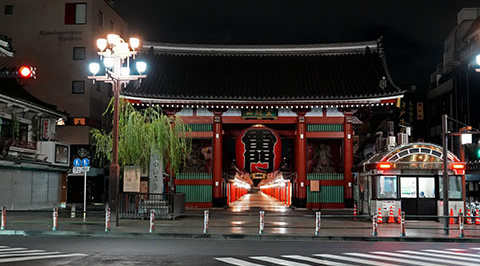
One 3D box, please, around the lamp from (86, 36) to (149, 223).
[{"bbox_3d":[-4.799,-0.158,22.724,2.400,7.490,2.400,-1,-6,6],"label":"lamp"}]

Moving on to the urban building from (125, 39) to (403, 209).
[{"bbox_3d":[1.462,-0.840,40.777,17.400,11.870,10.800,0,-6,2],"label":"urban building"}]

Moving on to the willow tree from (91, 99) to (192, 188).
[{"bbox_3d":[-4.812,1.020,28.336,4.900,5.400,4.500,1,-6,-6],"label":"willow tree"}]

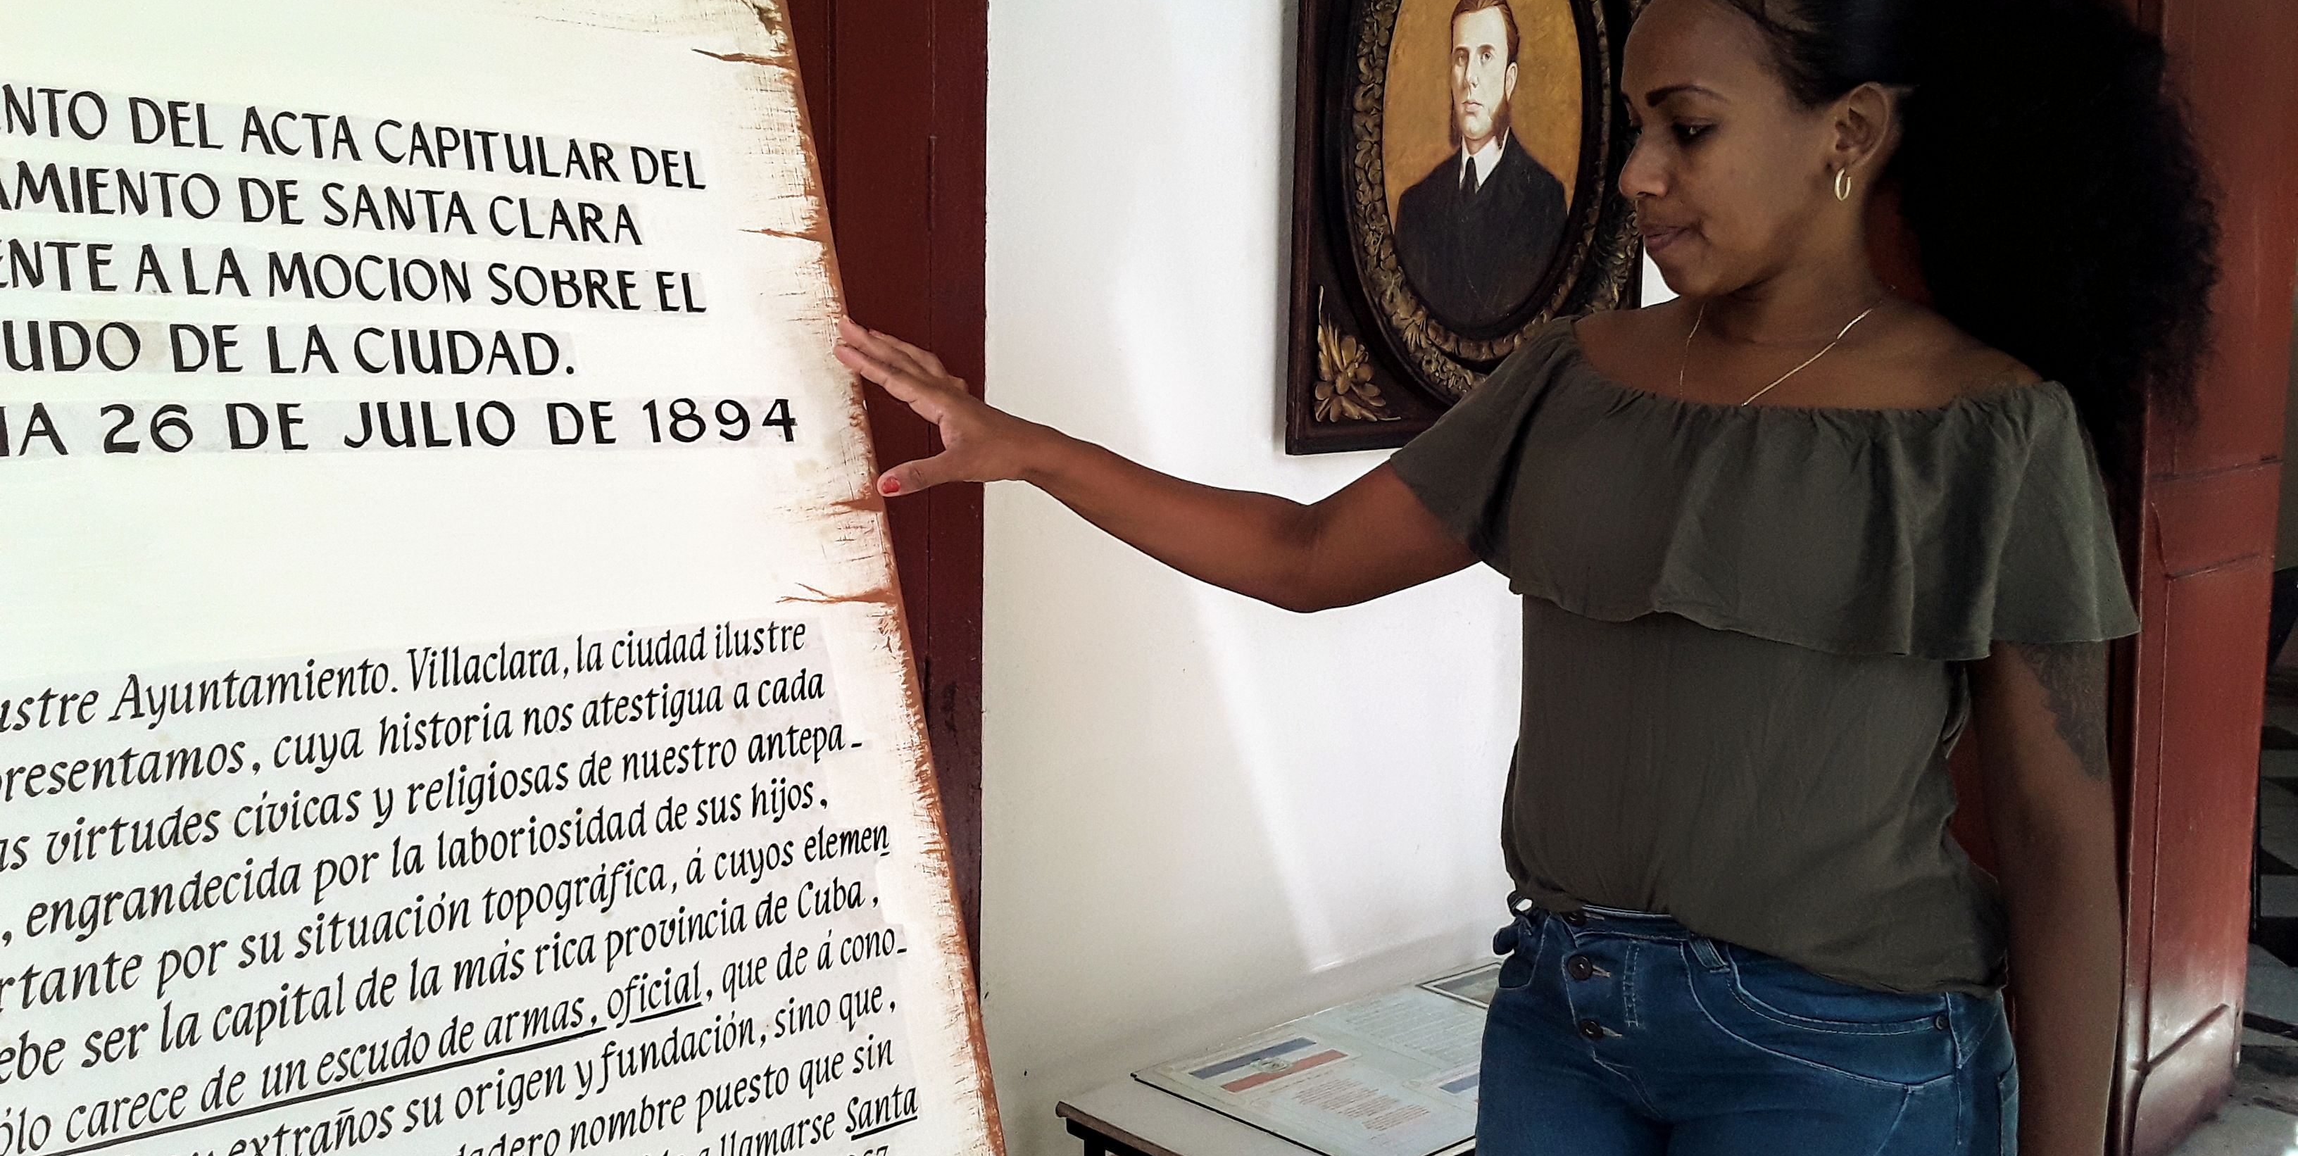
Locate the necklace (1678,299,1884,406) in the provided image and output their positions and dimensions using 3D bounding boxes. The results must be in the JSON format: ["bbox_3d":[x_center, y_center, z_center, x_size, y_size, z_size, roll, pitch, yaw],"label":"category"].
[{"bbox_3d":[0.406,-0.142,1.360,0.140,0.125,0.140,-2,5,-40],"label":"necklace"}]

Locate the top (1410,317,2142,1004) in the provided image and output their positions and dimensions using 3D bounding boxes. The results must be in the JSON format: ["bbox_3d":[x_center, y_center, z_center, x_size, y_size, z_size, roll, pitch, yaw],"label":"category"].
[{"bbox_3d":[0.411,0.040,1.419,0.280,0.440,0.520,-2,5,-40],"label":"top"}]

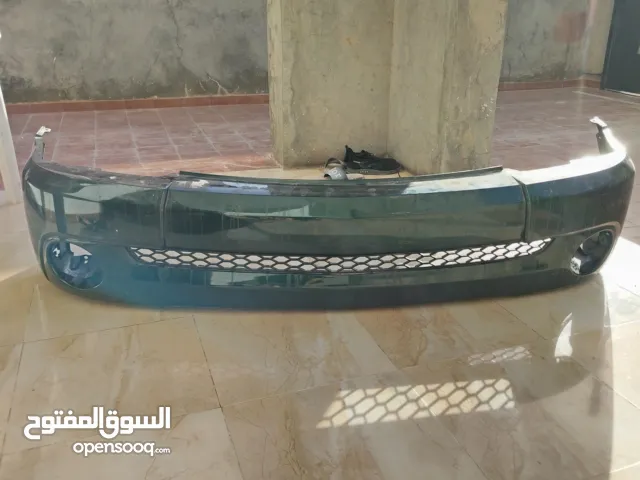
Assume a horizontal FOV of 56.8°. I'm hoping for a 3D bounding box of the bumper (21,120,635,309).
[{"bbox_3d":[0.067,-0.093,1.751,1.801,0.394,0.535,-1,22,-4],"label":"bumper"}]

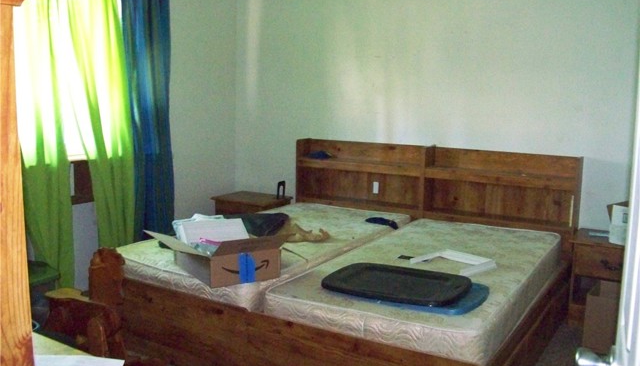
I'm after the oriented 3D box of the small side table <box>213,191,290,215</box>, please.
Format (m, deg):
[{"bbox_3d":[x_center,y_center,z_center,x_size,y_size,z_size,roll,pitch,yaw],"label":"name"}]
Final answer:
[{"bbox_3d":[-0.567,0.393,5.161,0.560,0.530,0.430,6,11,31],"label":"small side table"}]

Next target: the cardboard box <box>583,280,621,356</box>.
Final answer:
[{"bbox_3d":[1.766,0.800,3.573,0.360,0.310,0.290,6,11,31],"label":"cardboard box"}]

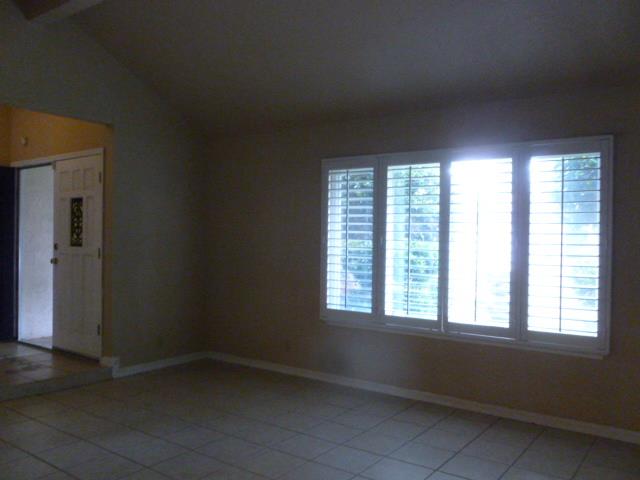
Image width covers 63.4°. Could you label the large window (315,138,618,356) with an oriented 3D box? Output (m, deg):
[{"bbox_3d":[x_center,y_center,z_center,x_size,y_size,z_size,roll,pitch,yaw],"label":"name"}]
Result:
[{"bbox_3d":[1.001,0.019,4.263,2.472,1.536,0.120,1,0,37],"label":"large window"}]

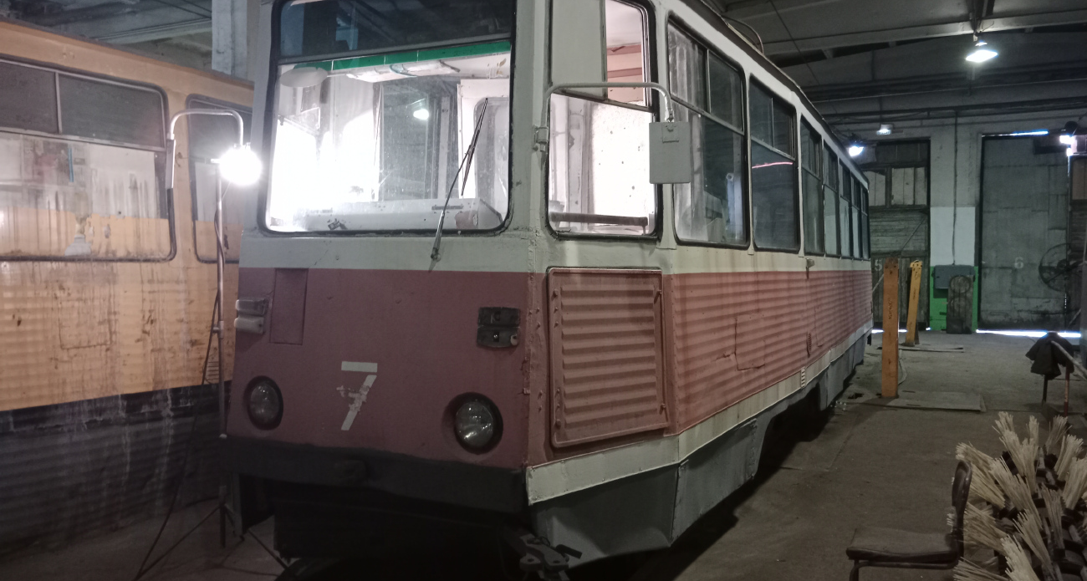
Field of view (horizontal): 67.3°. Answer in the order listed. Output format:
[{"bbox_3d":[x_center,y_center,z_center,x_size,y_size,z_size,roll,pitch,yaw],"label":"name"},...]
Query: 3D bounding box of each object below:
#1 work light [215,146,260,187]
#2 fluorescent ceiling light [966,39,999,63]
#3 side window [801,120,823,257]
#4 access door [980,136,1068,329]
[{"bbox_3d":[-1.570,-0.645,4.200,0.220,0.200,0.150,0,2,-30],"label":"work light"},{"bbox_3d":[7.520,-4.100,14.000,0.540,0.360,0.500,1,2,25],"label":"fluorescent ceiling light"},{"bbox_3d":[2.420,-0.900,7.350,0.060,1.140,1.230,1,2,26],"label":"side window"},{"bbox_3d":[11.770,-1.425,20.000,1.830,4.720,0.120,1,2,25],"label":"access door"}]

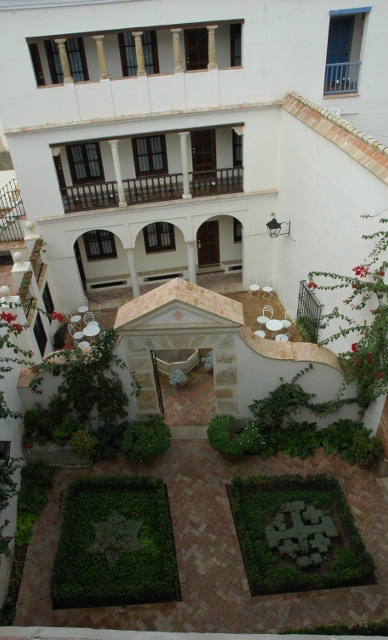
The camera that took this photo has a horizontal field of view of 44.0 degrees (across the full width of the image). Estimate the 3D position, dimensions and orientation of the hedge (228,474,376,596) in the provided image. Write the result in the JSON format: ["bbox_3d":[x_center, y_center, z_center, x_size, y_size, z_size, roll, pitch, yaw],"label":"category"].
[{"bbox_3d":[2.371,4.793,11.027,2.650,0.450,2.640,-4,35,-1],"label":"hedge"}]

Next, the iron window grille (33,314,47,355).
[{"bbox_3d":[-5.171,0.520,16.337,0.100,1.270,1.030,-6,36,-2],"label":"iron window grille"}]

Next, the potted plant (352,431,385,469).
[{"bbox_3d":[4.559,3.435,12.686,0.800,1.050,0.800,-4,36,0],"label":"potted plant"}]

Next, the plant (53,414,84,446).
[{"bbox_3d":[-3.455,3.063,13.209,0.800,0.760,0.800,-4,36,0],"label":"plant"}]

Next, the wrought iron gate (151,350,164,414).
[{"bbox_3d":[-0.973,1.809,13.338,0.070,2.900,0.700,-2,35,2],"label":"wrought iron gate"}]

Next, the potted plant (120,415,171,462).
[{"bbox_3d":[-1.307,3.248,13.045,1.320,0.980,1.280,-2,35,2],"label":"potted plant"}]

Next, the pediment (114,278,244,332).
[{"bbox_3d":[-0.356,-0.327,11.646,3.100,1.020,1.000,-1,35,3],"label":"pediment"}]

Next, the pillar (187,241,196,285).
[{"bbox_3d":[-0.071,-2.015,19.148,0.340,2.420,0.340,-8,35,-7],"label":"pillar"}]

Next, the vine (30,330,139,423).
[{"bbox_3d":[-2.781,1.774,13.007,2.650,3.050,0.600,-2,36,2],"label":"vine"}]

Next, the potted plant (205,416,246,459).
[{"bbox_3d":[0.861,3.210,12.945,1.050,0.960,1.050,-2,35,2],"label":"potted plant"}]

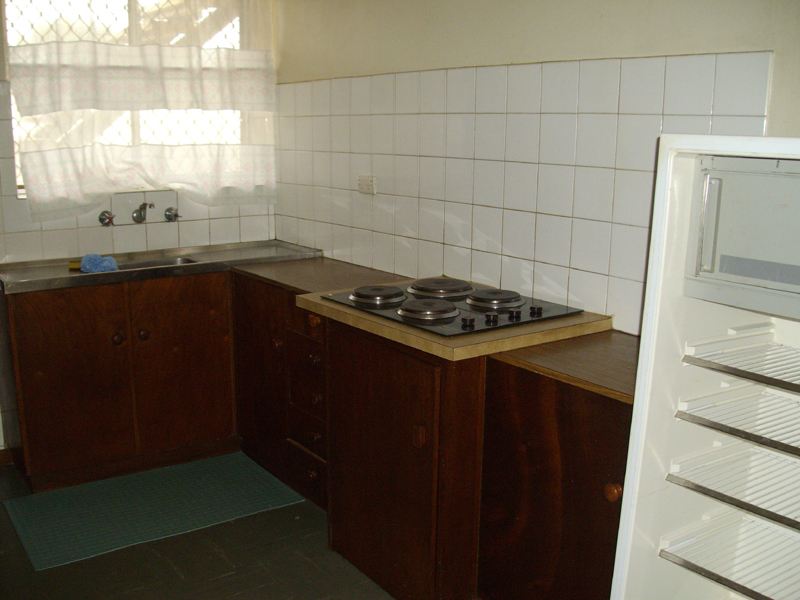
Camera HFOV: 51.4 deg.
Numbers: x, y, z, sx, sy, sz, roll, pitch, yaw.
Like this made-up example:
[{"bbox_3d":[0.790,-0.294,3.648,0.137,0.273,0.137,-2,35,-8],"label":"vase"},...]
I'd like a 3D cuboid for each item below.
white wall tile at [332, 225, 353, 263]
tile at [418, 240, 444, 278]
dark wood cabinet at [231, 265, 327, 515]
[{"bbox_3d":[-0.250,-0.248,3.623,0.010,0.152,0.152,-8,14,-35],"label":"white wall tile"},{"bbox_3d":[0.110,-0.139,3.040,0.010,0.150,0.150,-8,14,-35],"label":"tile"},{"bbox_3d":[-0.243,0.305,3.283,0.491,0.748,0.819,-8,14,-35],"label":"dark wood cabinet"}]

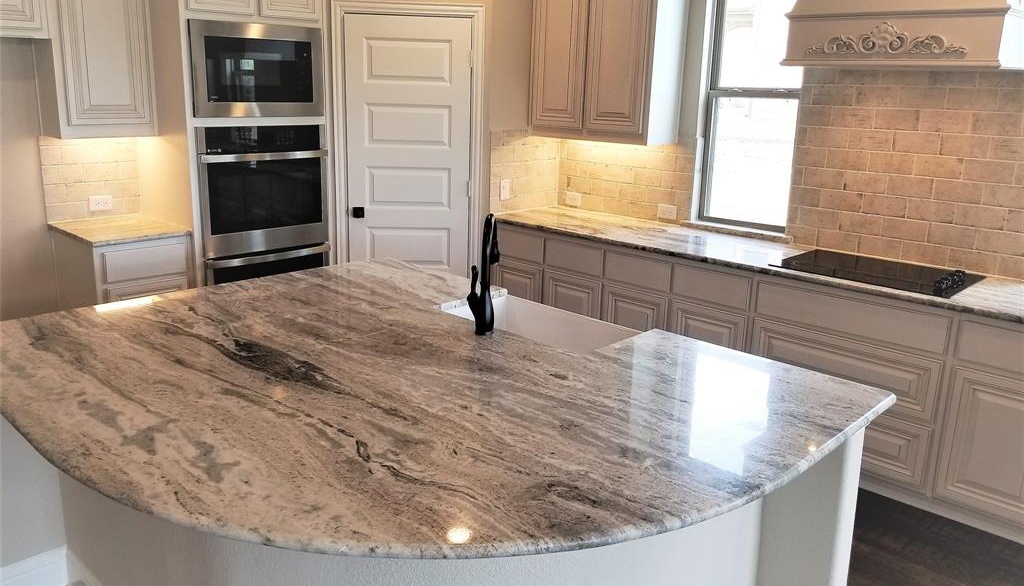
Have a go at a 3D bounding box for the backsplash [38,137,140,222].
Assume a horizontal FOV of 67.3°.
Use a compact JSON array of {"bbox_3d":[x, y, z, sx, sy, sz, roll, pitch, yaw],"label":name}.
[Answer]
[{"bbox_3d":[-2.338,-0.646,4.290,0.013,0.460,0.495,15,20,40],"label":"backsplash"}]

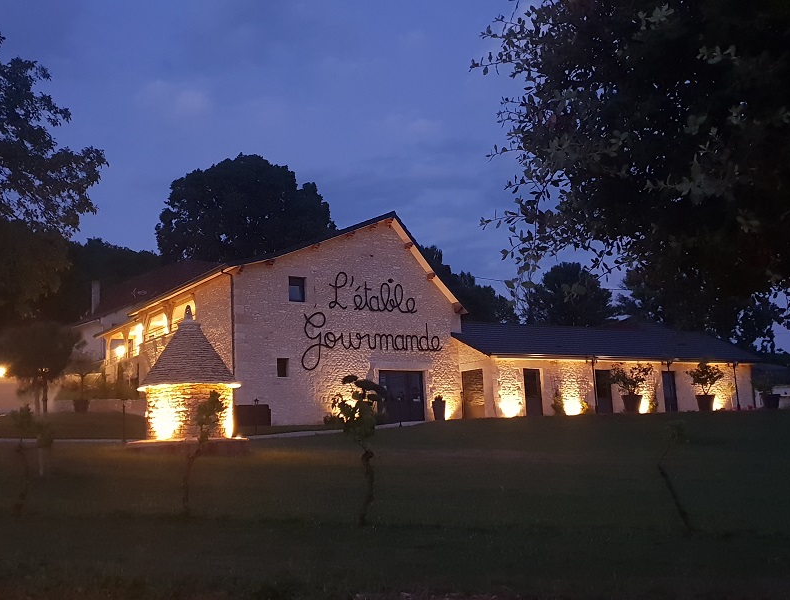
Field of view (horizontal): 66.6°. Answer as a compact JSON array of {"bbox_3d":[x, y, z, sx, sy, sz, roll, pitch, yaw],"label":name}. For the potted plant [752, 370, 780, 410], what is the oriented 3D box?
[{"bbox_3d":[20.245,4.936,32.813,1.495,2.097,1.500,-2,-10,0],"label":"potted plant"}]

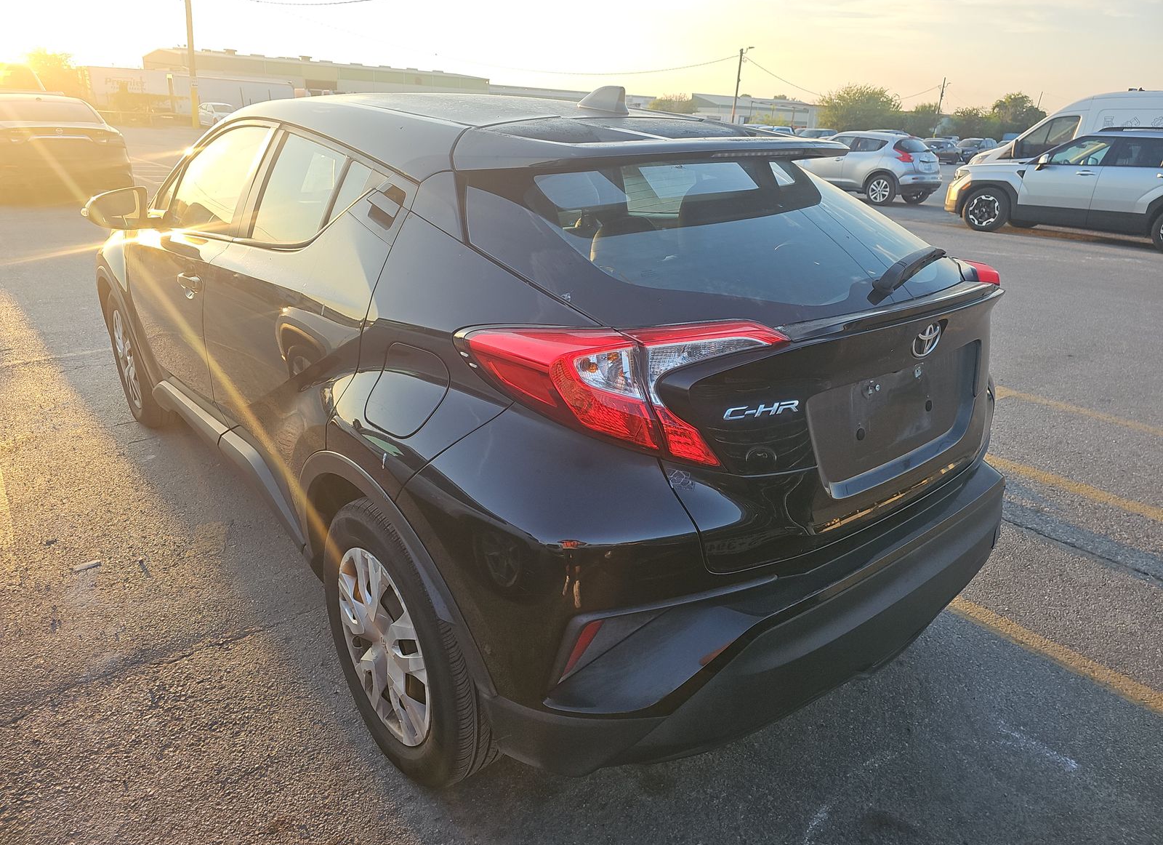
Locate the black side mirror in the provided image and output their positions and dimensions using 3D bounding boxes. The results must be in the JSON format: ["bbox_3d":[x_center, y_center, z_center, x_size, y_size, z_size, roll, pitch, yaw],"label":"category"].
[{"bbox_3d":[-1.695,-0.783,2.824,0.230,0.155,0.140,-15,28,-37],"label":"black side mirror"}]

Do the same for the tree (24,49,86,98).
[{"bbox_3d":[-39.591,-25.749,58.872,4.705,4.822,4.235,-10,25,-30],"label":"tree"}]

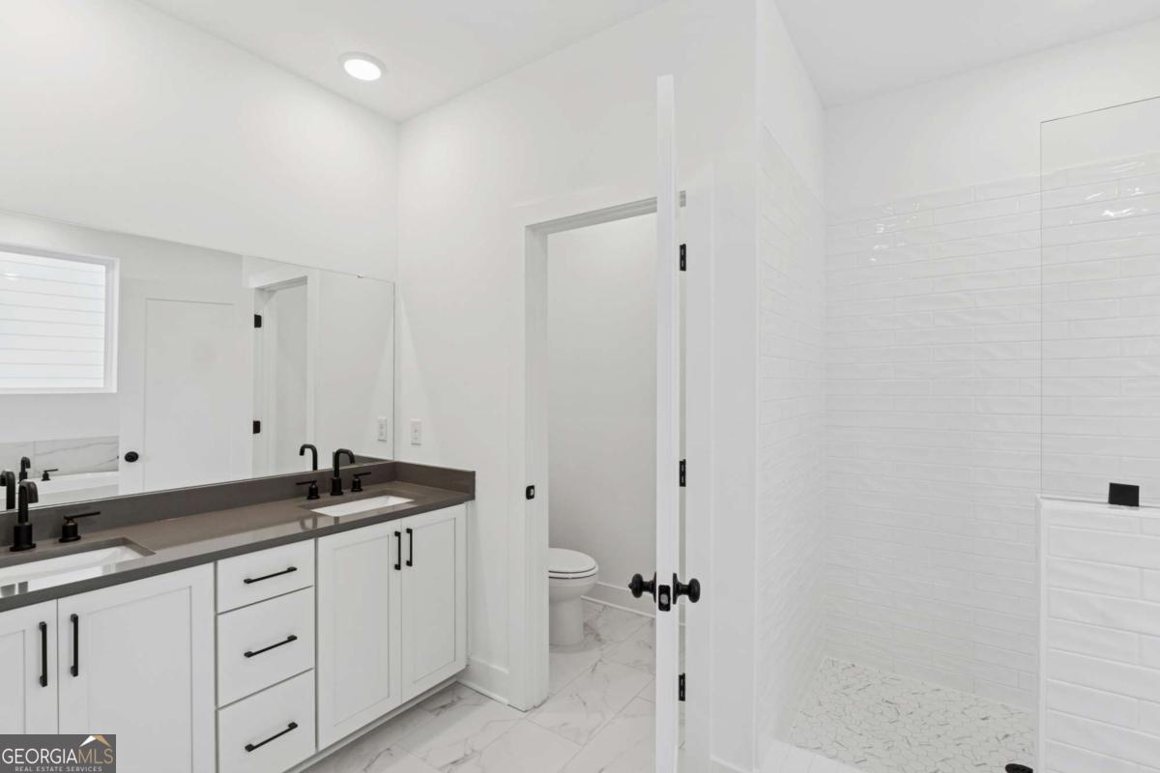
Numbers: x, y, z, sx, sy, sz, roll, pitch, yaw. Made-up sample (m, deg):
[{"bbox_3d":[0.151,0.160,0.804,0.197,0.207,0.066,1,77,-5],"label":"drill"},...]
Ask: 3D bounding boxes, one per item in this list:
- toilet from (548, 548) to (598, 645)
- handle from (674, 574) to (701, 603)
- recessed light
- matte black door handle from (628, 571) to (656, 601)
[{"bbox_3d":[-0.223,1.001,2.916,0.740,0.750,0.420,0,0,35],"label":"toilet"},{"bbox_3d":[0.243,0.458,1.159,0.060,0.068,0.068,0,0,12],"label":"handle"},{"bbox_3d":[-0.925,-1.356,2.200,0.190,0.022,0.190,0,0,0],"label":"recessed light"},{"bbox_3d":[0.147,0.458,1.180,0.067,0.068,0.068,0,0,12],"label":"matte black door handle"}]

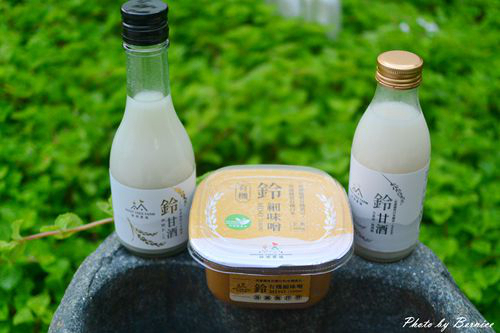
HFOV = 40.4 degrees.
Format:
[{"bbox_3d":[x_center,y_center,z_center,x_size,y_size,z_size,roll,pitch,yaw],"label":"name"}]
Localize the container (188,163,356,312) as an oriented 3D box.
[{"bbox_3d":[0.015,0.054,0.517,0.120,0.054,0.124,1,33,0],"label":"container"}]

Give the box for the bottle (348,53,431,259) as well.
[{"bbox_3d":[0.103,-0.006,0.504,0.057,0.157,0.057,16,36,25],"label":"bottle"}]

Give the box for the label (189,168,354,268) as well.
[{"bbox_3d":[0.016,0.033,0.503,0.119,0.006,0.121,1,33,0],"label":"label"}]

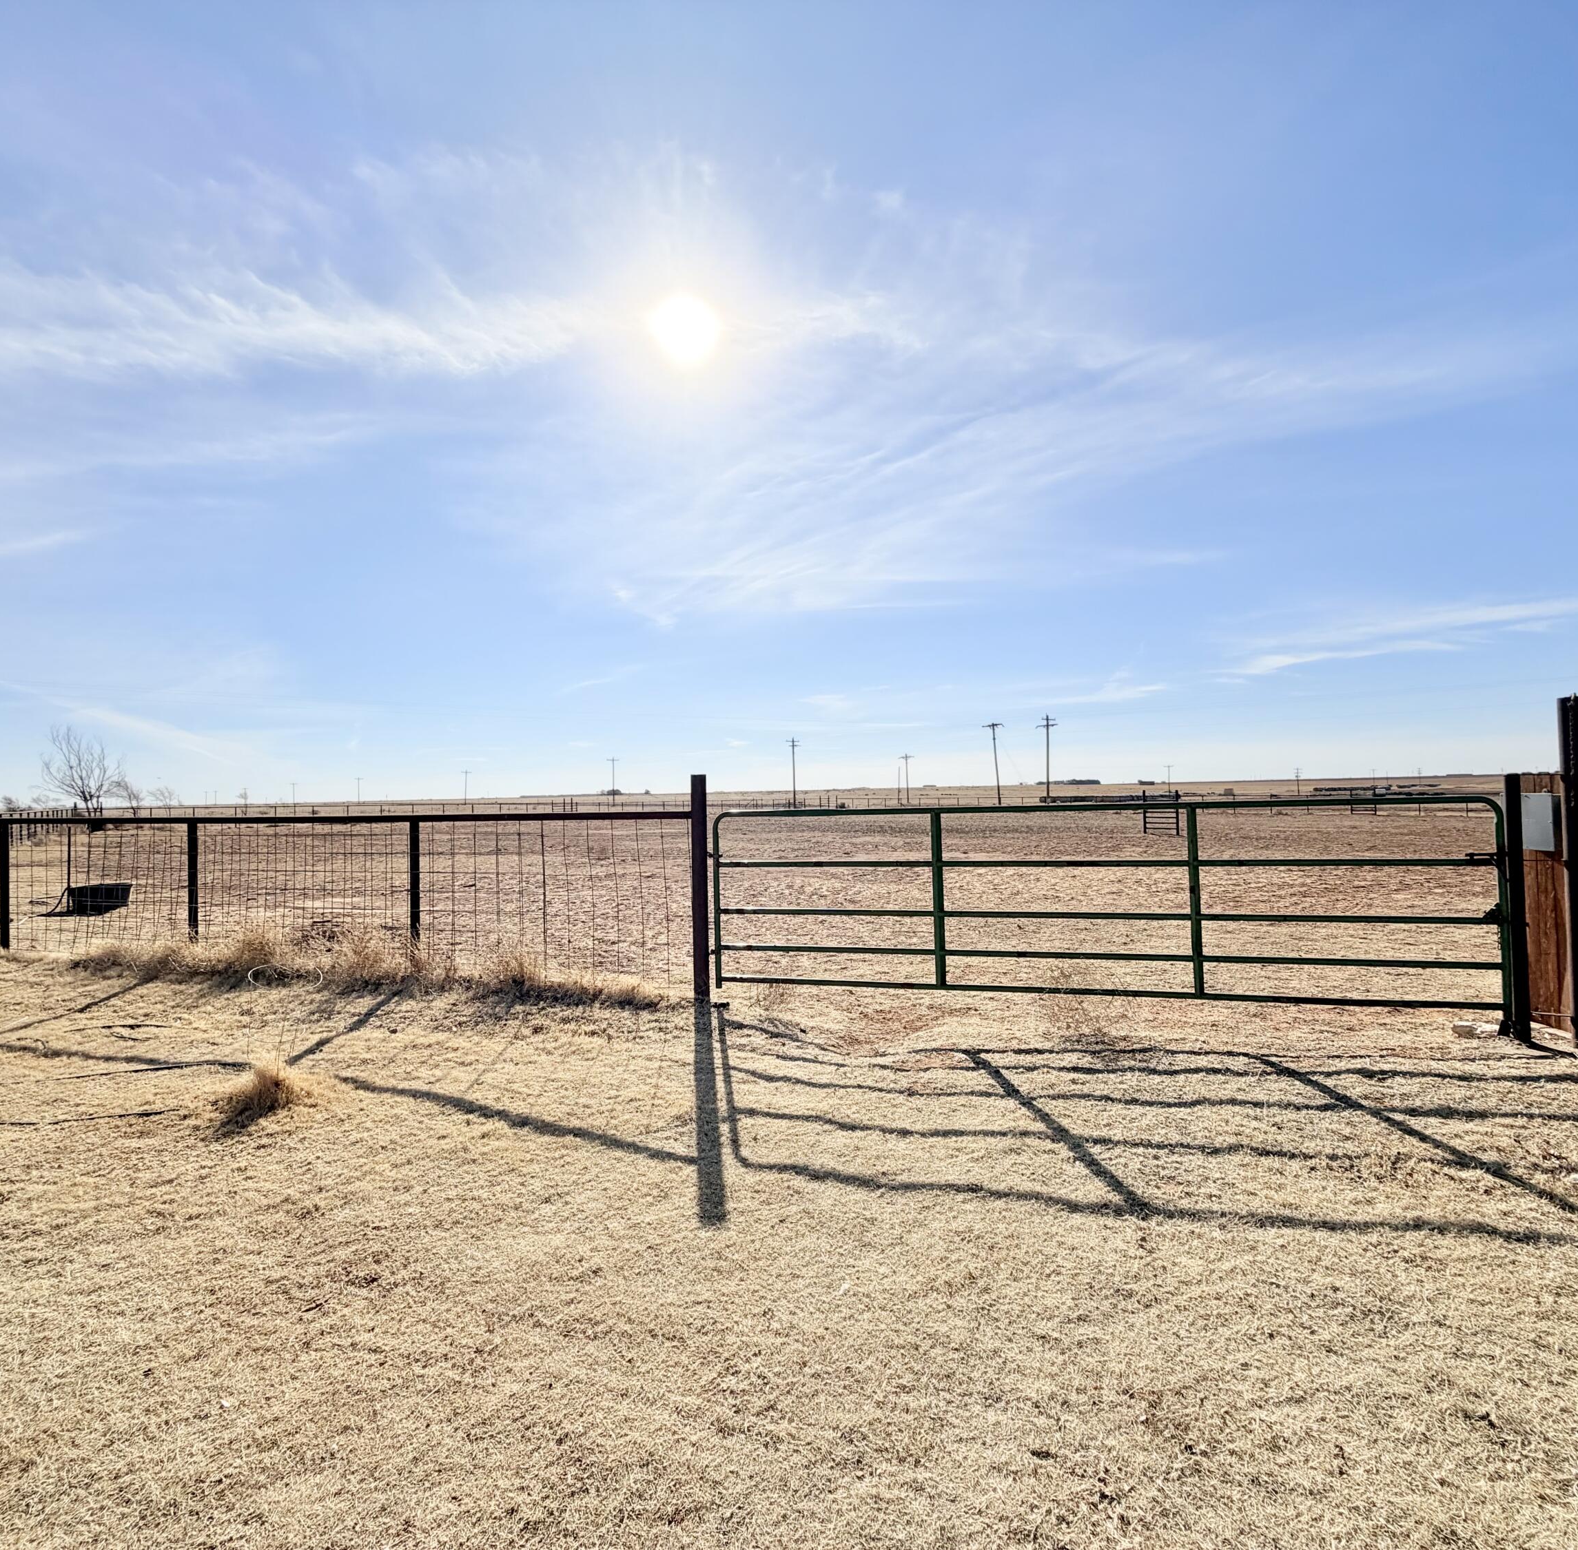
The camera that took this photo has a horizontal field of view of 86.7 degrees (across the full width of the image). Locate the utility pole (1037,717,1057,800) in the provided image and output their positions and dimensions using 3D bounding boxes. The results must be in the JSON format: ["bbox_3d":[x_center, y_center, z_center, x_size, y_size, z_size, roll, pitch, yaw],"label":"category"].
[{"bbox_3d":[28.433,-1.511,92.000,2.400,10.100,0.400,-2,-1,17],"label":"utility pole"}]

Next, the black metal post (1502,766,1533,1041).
[{"bbox_3d":[4.291,0.784,4.920,0.078,1.570,0.078,-2,-1,14],"label":"black metal post"}]

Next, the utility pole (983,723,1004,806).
[{"bbox_3d":[22.165,-1.043,90.000,2.400,9.200,0.350,-4,-1,14],"label":"utility pole"}]

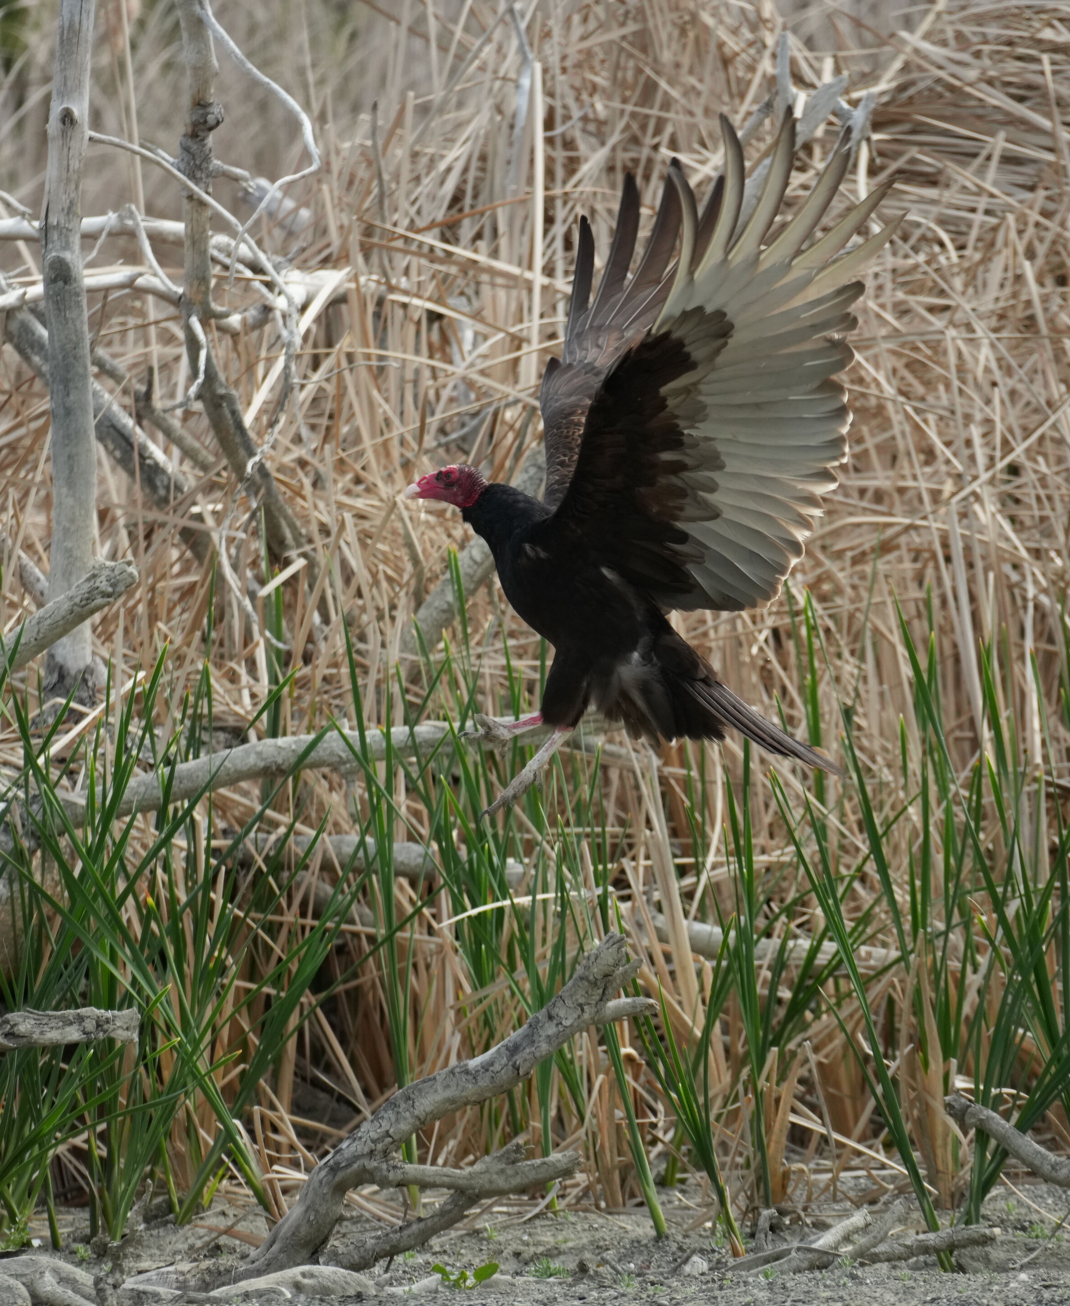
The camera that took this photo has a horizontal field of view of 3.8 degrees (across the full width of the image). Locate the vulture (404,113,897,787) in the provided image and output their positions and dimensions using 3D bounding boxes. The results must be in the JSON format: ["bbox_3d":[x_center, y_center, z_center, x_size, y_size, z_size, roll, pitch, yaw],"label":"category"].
[{"bbox_3d":[0.147,-0.258,20.400,0.580,0.830,0.700,-1,2,-14],"label":"vulture"}]

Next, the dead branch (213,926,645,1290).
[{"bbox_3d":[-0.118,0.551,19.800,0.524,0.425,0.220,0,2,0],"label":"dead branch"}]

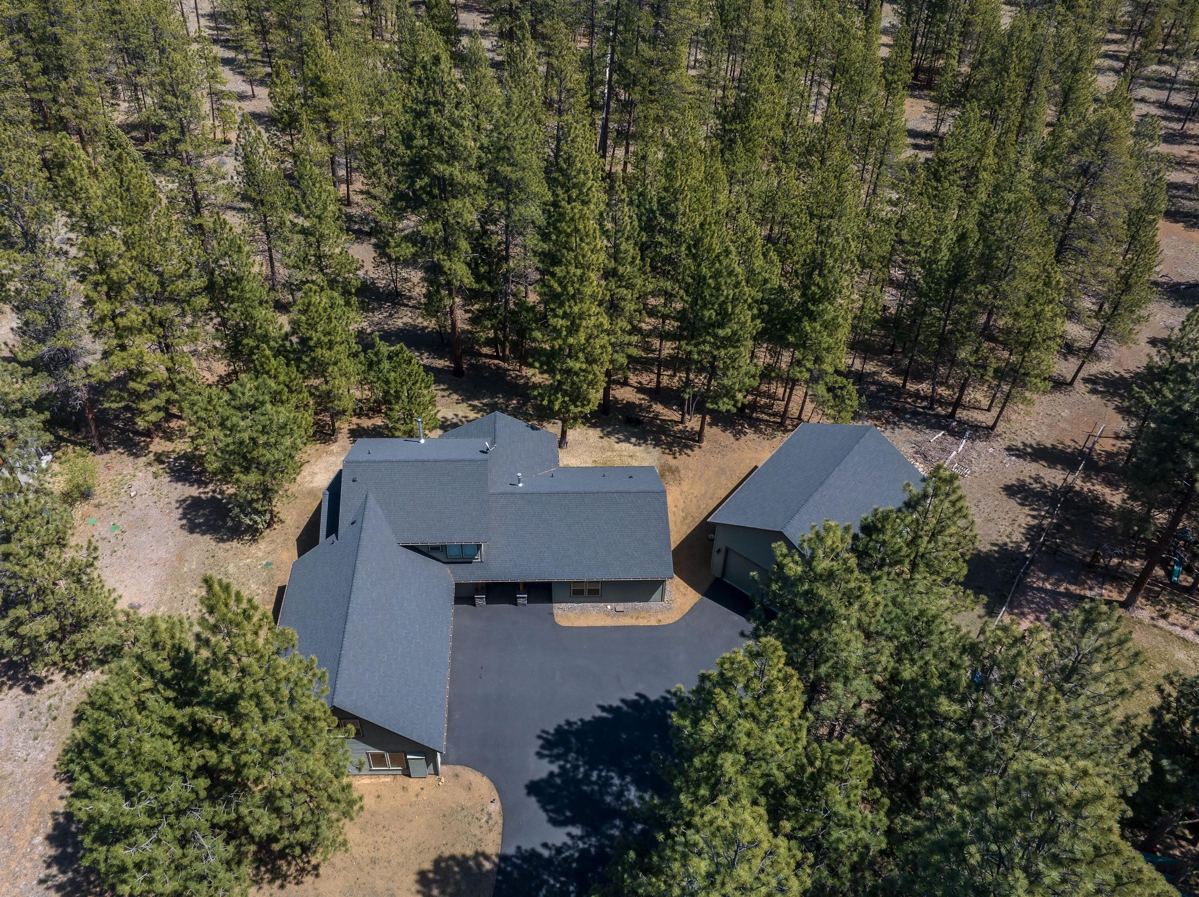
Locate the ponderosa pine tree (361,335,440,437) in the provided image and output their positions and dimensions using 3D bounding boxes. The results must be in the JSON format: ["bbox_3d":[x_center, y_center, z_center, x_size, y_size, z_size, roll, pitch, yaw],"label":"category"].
[{"bbox_3d":[-15.382,-4.840,63.879,6.000,8.960,6.000,5,40,0],"label":"ponderosa pine tree"}]

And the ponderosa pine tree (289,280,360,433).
[{"bbox_3d":[-21.279,-6.298,63.719,5.300,13.690,5.300,3,40,0],"label":"ponderosa pine tree"}]

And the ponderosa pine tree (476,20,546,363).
[{"bbox_3d":[-7.039,-18.602,66.179,5.800,28.110,5.800,5,40,0],"label":"ponderosa pine tree"}]

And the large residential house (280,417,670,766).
[{"bbox_3d":[-7.081,6.519,52.064,23.890,8.000,25.750,0,40,-6],"label":"large residential house"}]

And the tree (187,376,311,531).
[{"bbox_3d":[-23.034,0.442,53.860,8.000,12.770,8.000,5,40,0],"label":"tree"}]

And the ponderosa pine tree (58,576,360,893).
[{"bbox_3d":[-17.442,12.044,37.290,12.400,17.200,12.400,5,40,0],"label":"ponderosa pine tree"}]

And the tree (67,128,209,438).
[{"bbox_3d":[-33.050,-9.777,59.269,8.600,23.659,8.600,3,40,0],"label":"tree"}]

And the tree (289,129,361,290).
[{"bbox_3d":[-26.385,-20.396,77.460,5.800,16.769,5.800,3,40,0],"label":"tree"}]

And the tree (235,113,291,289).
[{"bbox_3d":[-31.508,-22.351,76.866,4.700,16.720,4.700,5,40,0],"label":"tree"}]

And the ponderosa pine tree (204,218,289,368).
[{"bbox_3d":[-29.623,-11.709,69.026,6.000,14.235,6.000,3,40,0],"label":"ponderosa pine tree"}]

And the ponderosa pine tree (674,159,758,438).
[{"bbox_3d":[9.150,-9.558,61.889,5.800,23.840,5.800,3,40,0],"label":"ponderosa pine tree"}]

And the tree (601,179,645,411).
[{"bbox_3d":[1.244,-10.778,65.420,4.200,20.372,4.200,3,40,0],"label":"tree"}]

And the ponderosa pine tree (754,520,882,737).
[{"bbox_3d":[11.988,9.654,43.929,6.700,16.300,6.700,5,40,0],"label":"ponderosa pine tree"}]

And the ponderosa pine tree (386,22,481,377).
[{"bbox_3d":[-12.952,-17.396,63.960,7.200,28.320,7.200,5,40,0],"label":"ponderosa pine tree"}]

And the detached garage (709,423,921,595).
[{"bbox_3d":[15.347,4.732,57.873,10.308,7.826,13.521,29,47,26],"label":"detached garage"}]

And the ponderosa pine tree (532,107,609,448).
[{"bbox_3d":[-1.874,-10.268,58.110,5.600,26.500,5.600,5,40,0],"label":"ponderosa pine tree"}]

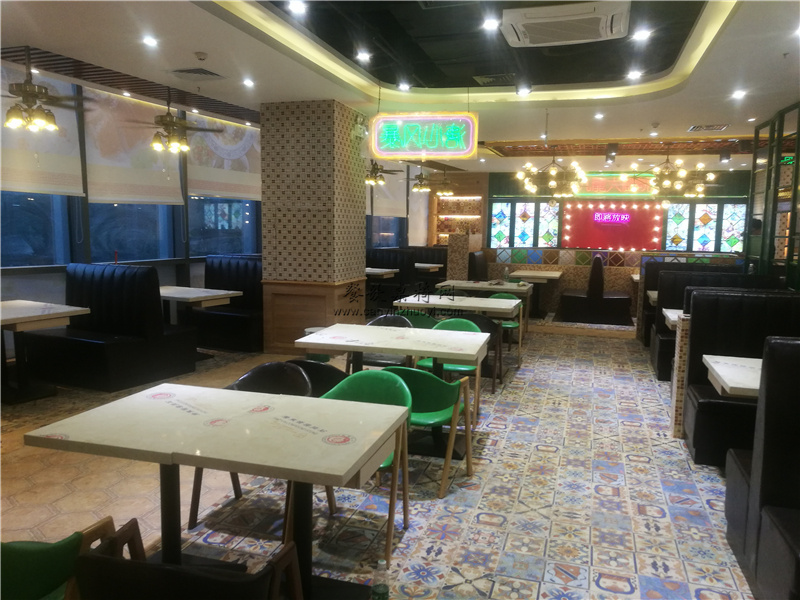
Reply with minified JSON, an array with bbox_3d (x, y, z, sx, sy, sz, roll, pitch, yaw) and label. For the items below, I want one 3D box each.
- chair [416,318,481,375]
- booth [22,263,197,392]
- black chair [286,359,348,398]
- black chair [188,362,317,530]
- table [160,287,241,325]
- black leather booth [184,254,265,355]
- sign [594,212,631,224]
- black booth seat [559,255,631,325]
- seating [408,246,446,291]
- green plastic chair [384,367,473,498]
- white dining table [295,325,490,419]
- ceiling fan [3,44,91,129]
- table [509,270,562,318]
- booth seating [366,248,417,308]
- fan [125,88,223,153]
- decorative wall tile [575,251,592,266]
[{"bbox_3d":[0.400,0.564,5.022,0.543,0.769,0.533,3,7,16],"label":"chair"},{"bbox_3d":[-2.880,0.204,6.245,1.060,1.130,1.020,3,7,22],"label":"booth"},{"bbox_3d":[-0.501,0.676,3.800,0.530,0.770,0.510,3,7,20],"label":"black chair"},{"bbox_3d":[-0.742,0.749,3.257,0.543,0.769,0.533,2,7,14],"label":"black chair"},{"bbox_3d":[-2.563,0.285,7.203,1.180,0.750,0.820,4,7,25],"label":"table"},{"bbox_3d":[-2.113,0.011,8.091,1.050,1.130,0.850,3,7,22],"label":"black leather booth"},{"bbox_3d":[3.569,-1.368,10.502,0.570,0.190,0.050,3,7,17],"label":"sign"},{"bbox_3d":[3.183,-0.226,10.175,1.130,1.070,1.170,3,7,17],"label":"black booth seat"},{"bbox_3d":[0.640,-0.657,14.530,1.050,1.120,0.780,3,7,22],"label":"seating"},{"bbox_3d":[0.090,0.703,3.614,0.530,0.770,0.510,4,7,26],"label":"green plastic chair"},{"bbox_3d":[-0.019,0.637,4.399,1.206,0.754,0.784,3,7,16],"label":"white dining table"},{"bbox_3d":[-3.170,-1.807,5.333,1.250,0.720,1.250,3,7,22],"label":"ceiling fan"},{"bbox_3d":[2.240,-0.078,10.266,0.770,0.740,1.200,3,7,17],"label":"table"},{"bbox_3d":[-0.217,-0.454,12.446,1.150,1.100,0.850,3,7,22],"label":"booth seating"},{"bbox_3d":[-2.412,-1.877,6.531,1.130,0.660,1.130,3,7,24],"label":"fan"},{"bbox_3d":[3.117,-0.701,10.589,0.265,0.250,0.020,3,7,17],"label":"decorative wall tile"}]

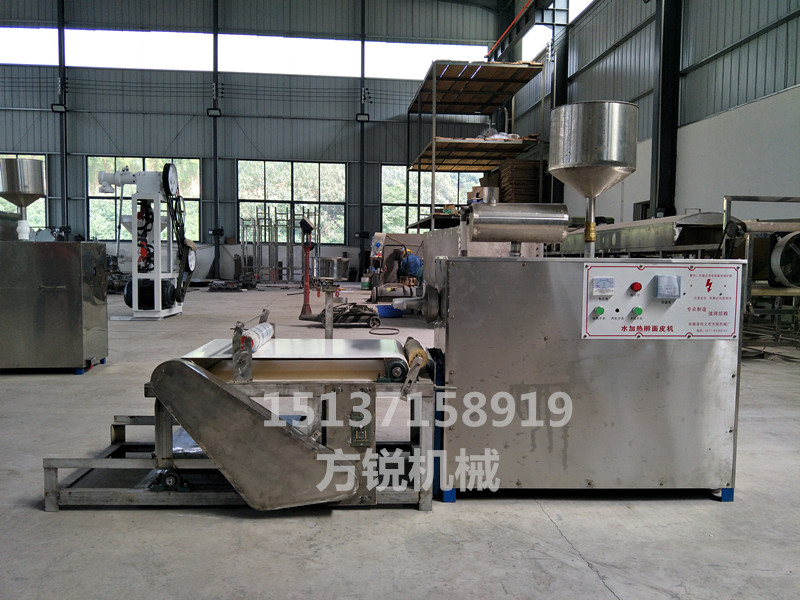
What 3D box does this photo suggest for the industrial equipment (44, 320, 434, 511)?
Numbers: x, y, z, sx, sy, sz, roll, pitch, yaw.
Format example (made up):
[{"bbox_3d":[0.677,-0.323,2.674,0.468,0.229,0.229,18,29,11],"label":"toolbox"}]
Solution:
[{"bbox_3d":[-0.483,0.340,1.867,1.153,0.560,0.540,1,4,-2],"label":"industrial equipment"}]

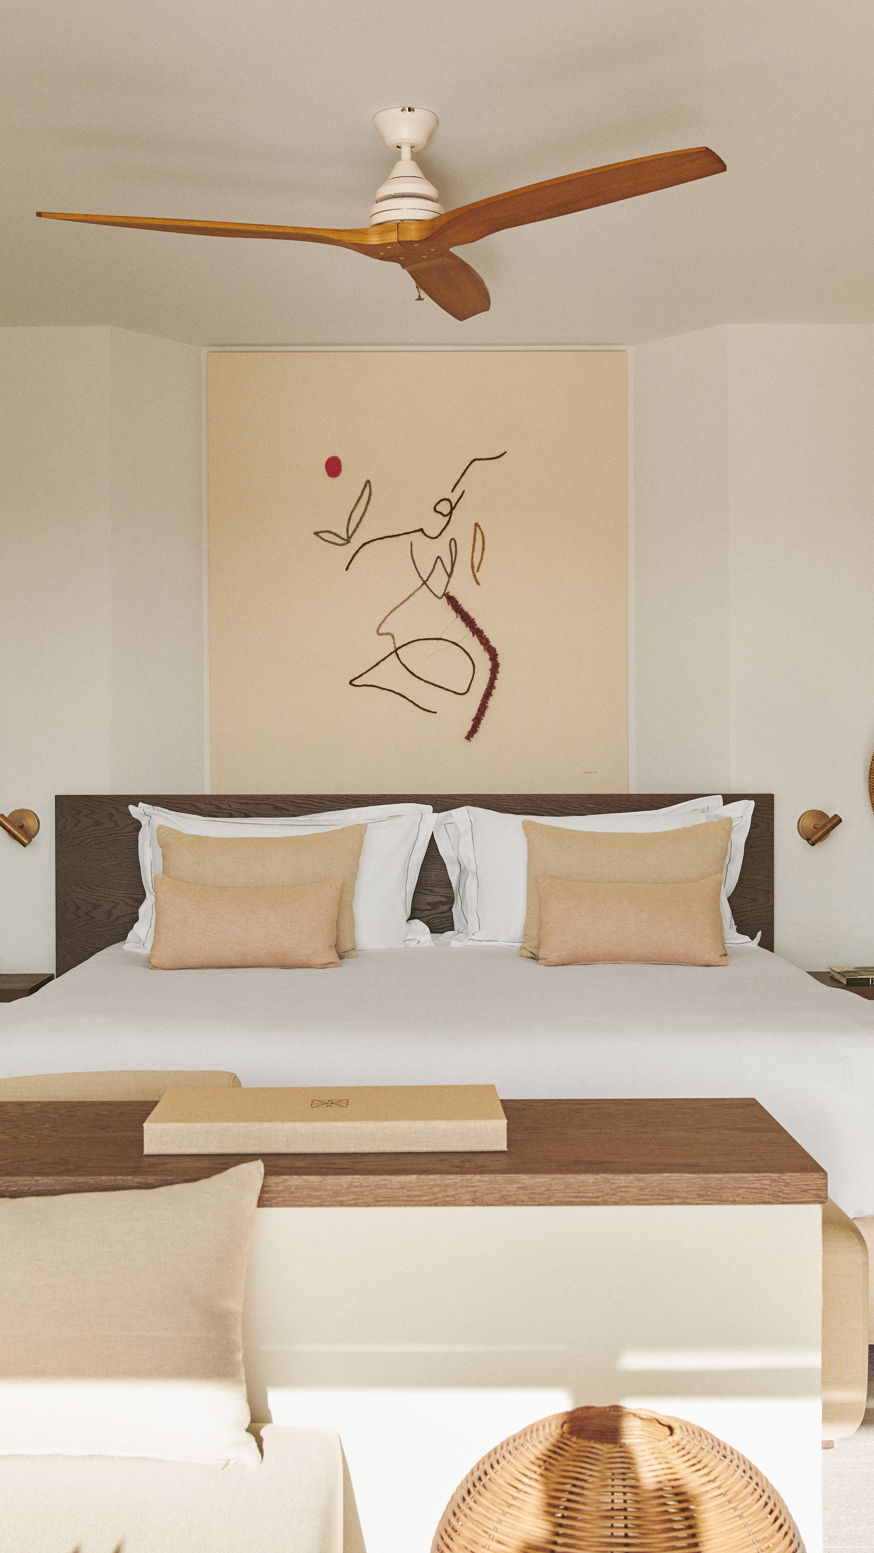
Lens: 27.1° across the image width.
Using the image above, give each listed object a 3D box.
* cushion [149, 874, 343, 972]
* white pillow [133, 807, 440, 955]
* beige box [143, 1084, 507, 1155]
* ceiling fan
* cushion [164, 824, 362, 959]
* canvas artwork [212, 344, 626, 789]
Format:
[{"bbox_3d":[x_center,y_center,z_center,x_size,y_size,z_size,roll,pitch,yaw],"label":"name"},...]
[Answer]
[{"bbox_3d":[-0.526,0.398,4.959,0.529,0.257,0.121,0,-21,-1],"label":"cushion"},{"bbox_3d":[-0.467,0.302,5.370,0.900,0.480,0.180,0,-25,0],"label":"white pillow"},{"bbox_3d":[-0.152,0.488,2.581,0.490,0.043,0.255,0,0,-2],"label":"beige box"},{"bbox_3d":[-0.121,-1.244,3.945,1.371,0.353,1.250,0,1,-1],"label":"ceiling fan"},{"bbox_3d":[-0.495,0.325,5.120,0.580,0.400,0.130,0,-25,0],"label":"cushion"},{"bbox_3d":[-0.060,-0.652,5.905,1.375,1.465,0.040,0,0,0],"label":"canvas artwork"}]

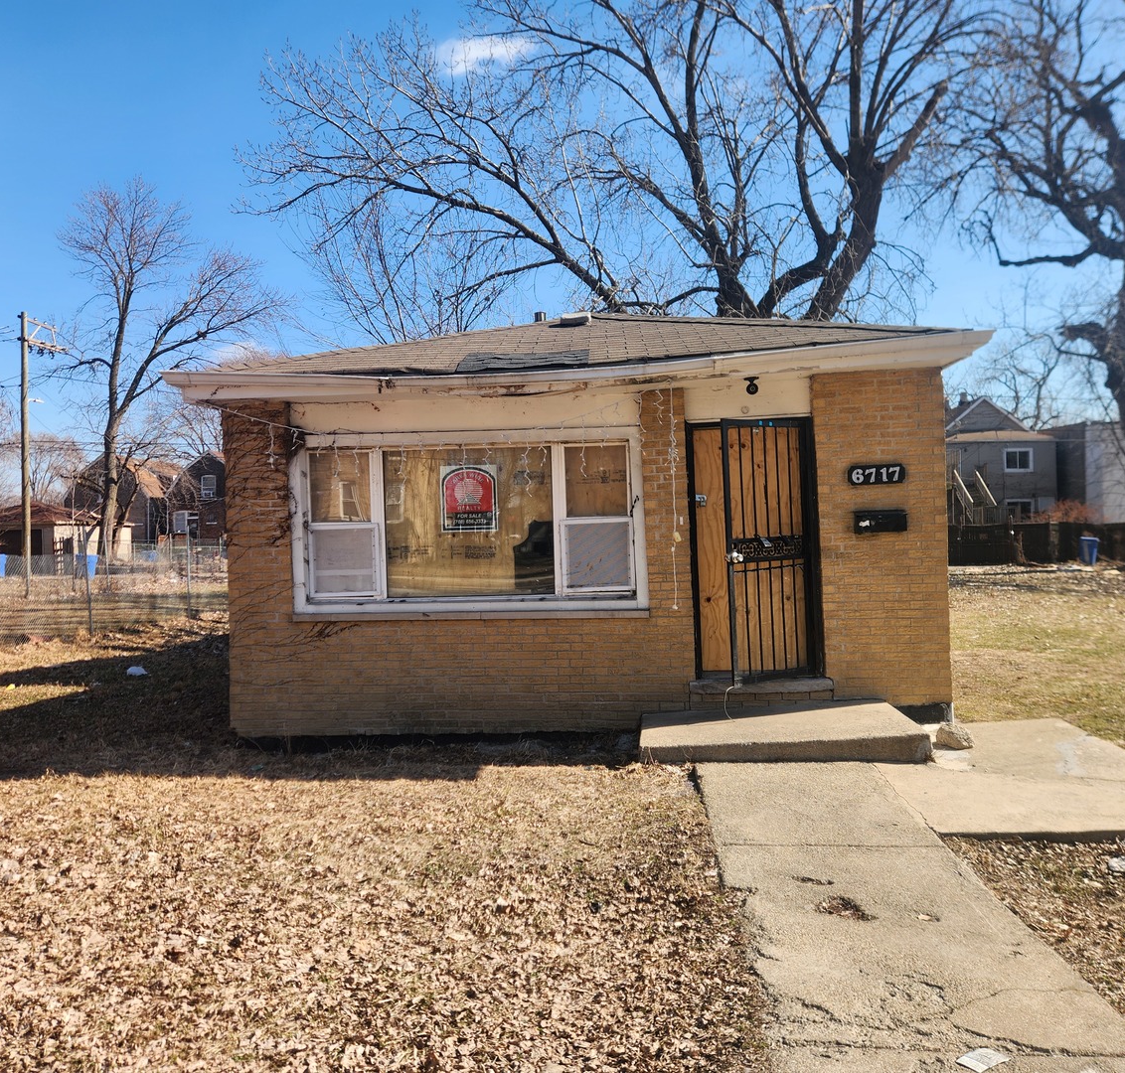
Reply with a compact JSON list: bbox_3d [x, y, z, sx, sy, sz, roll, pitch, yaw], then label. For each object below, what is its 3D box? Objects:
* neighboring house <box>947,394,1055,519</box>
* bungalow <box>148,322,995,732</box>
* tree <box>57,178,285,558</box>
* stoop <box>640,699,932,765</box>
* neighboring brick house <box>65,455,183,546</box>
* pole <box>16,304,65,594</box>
[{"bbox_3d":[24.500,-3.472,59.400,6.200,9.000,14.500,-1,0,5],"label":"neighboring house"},{"bbox_3d":[0.570,-0.452,13.600,6.600,4.150,12.200,-1,0,5],"label":"bungalow"},{"bbox_3d":[-21.000,-8.800,51.000,12.300,20.500,11.500,-1,0,5],"label":"tree"},{"bbox_3d":[1.620,1.503,7.250,2.030,0.220,1.050,-1,0,5],"label":"stoop"},{"bbox_3d":[-31.200,-1.825,72.000,6.100,8.000,12.500,-1,0,5],"label":"neighboring brick house"},{"bbox_3d":[-18.840,-2.860,34.300,0.500,10.100,2.600,-1,0,5],"label":"pole"}]

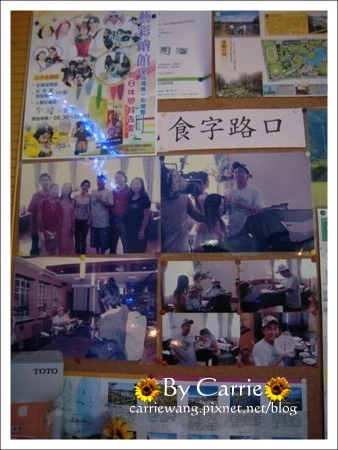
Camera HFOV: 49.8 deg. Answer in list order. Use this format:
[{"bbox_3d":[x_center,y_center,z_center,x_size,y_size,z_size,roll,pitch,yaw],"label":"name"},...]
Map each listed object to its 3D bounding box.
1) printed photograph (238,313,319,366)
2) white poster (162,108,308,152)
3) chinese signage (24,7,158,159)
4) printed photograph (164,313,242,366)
[{"bbox_3d":[0.214,0.223,0.710,0.153,0.103,0.005,-1,-7,4],"label":"printed photograph"},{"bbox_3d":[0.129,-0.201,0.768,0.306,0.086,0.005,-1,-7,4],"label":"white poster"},{"bbox_3d":[-0.172,-0.340,0.809,0.298,0.390,0.005,-1,-7,4],"label":"chinese signage"},{"bbox_3d":[0.063,0.226,0.721,0.153,0.103,0.005,-1,-7,4],"label":"printed photograph"}]

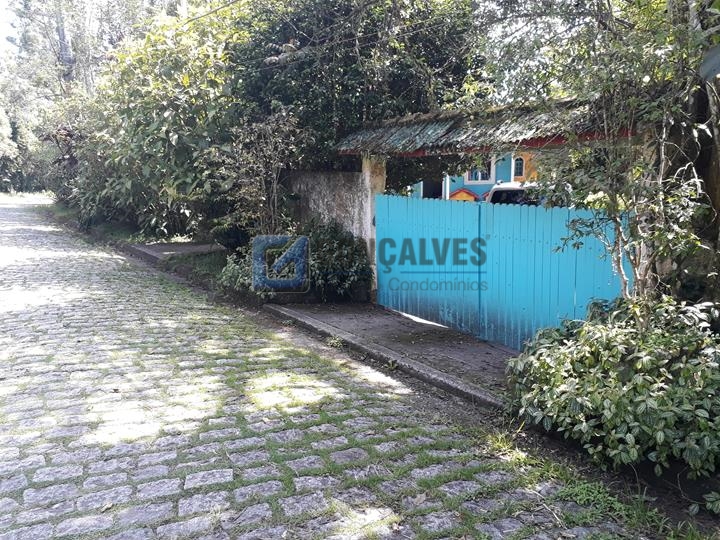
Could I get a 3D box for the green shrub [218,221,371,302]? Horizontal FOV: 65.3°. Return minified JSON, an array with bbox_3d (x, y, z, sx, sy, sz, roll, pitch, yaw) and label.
[{"bbox_3d":[-0.890,-0.100,7.550,1.900,1.000,1.150,-1,9,0],"label":"green shrub"}]

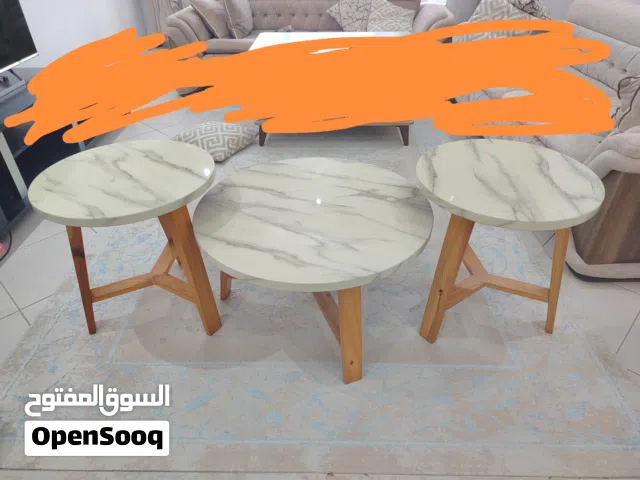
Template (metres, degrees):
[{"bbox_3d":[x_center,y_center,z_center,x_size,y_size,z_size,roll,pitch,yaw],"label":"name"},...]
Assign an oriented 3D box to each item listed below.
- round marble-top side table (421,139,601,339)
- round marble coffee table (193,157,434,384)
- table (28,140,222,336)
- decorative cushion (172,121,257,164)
[{"bbox_3d":[0.530,0.031,1.406,0.499,0.529,0.499,-1,35,0],"label":"round marble-top side table"},{"bbox_3d":[-0.015,0.072,1.456,0.706,0.417,0.706,-1,35,0],"label":"round marble coffee table"},{"bbox_3d":[-0.560,0.023,1.439,0.499,0.529,0.499,-1,35,0],"label":"table"},{"bbox_3d":[-0.653,-0.630,2.744,0.460,0.130,0.460,17,39,23],"label":"decorative cushion"}]

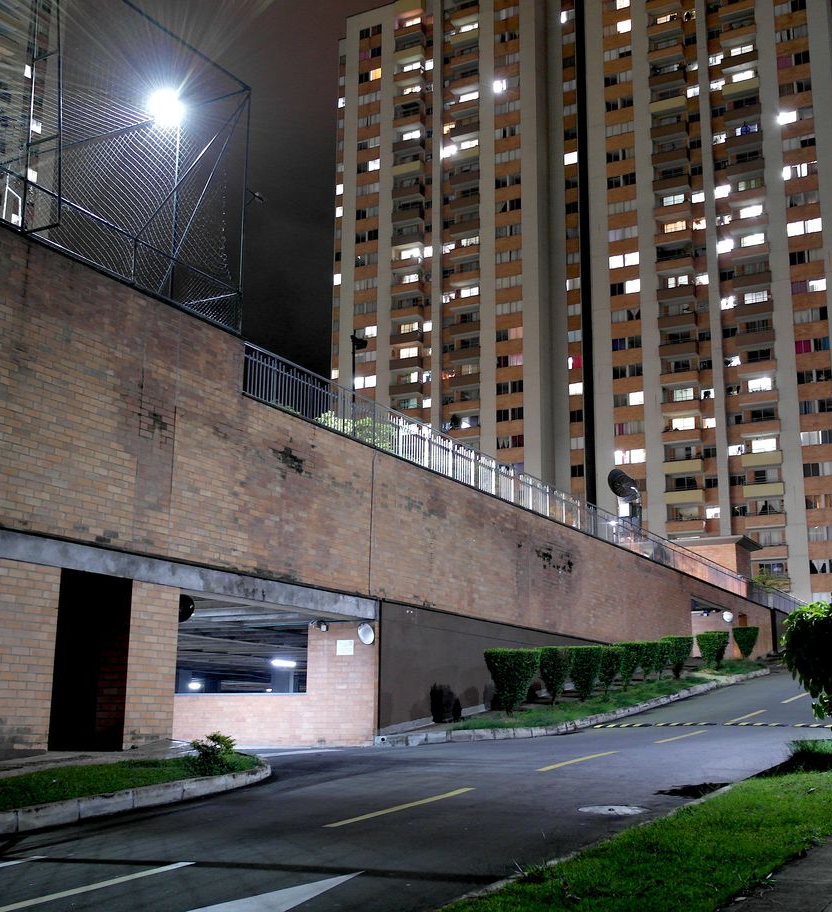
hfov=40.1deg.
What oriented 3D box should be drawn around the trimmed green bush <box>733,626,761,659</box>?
[{"bbox_3d":[12.228,6.914,42.258,0.981,1.215,0.981,-7,-15,28],"label":"trimmed green bush"}]

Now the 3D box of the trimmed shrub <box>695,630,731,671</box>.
[{"bbox_3d":[9.854,6.466,38.000,1.086,1.302,1.086,-7,-15,28],"label":"trimmed shrub"}]

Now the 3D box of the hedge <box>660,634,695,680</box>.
[{"bbox_3d":[7.893,6.078,34.486,0.955,1.339,0.955,-7,-15,28],"label":"hedge"}]

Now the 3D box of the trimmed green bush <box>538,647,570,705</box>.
[{"bbox_3d":[3.145,5.021,26.005,0.950,1.294,0.950,-7,-15,28],"label":"trimmed green bush"}]

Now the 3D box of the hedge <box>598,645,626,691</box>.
[{"bbox_3d":[5.035,5.493,29.371,0.950,1.165,0.950,-7,-15,28],"label":"hedge"}]

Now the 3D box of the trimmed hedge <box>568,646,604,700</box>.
[{"bbox_3d":[4.120,5.253,27.742,0.867,1.279,0.867,0,-13,0],"label":"trimmed hedge"}]

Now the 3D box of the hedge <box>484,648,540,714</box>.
[{"bbox_3d":[2.004,4.751,23.970,1.156,1.346,1.156,0,-13,0],"label":"hedge"}]

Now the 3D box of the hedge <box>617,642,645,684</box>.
[{"bbox_3d":[5.781,5.628,30.709,0.950,1.219,0.950,-7,-15,28],"label":"hedge"}]

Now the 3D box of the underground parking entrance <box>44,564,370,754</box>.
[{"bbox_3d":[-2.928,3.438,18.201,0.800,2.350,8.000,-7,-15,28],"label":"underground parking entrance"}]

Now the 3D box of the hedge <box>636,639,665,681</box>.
[{"bbox_3d":[6.575,5.784,32.133,0.950,1.188,0.950,-7,-15,28],"label":"hedge"}]

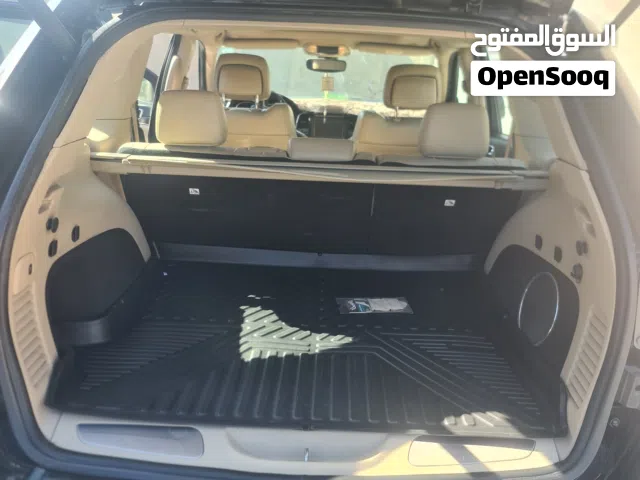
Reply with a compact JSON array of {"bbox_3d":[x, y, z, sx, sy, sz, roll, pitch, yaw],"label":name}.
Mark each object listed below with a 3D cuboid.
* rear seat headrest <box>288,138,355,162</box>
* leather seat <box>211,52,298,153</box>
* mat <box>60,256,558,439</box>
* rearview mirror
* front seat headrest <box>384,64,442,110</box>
[{"bbox_3d":[0.005,-0.285,1.470,0.213,0.080,0.090,2,25,1],"label":"rear seat headrest"},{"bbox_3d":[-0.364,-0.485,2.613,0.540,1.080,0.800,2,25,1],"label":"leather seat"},{"bbox_3d":[-0.017,0.229,1.329,1.153,0.050,0.765,2,25,1],"label":"mat"},{"bbox_3d":[0.039,-1.042,2.760,0.245,0.070,0.045,8,25,14],"label":"rearview mirror"},{"bbox_3d":[0.441,-0.722,2.180,0.260,0.185,0.120,2,33,1],"label":"front seat headrest"}]

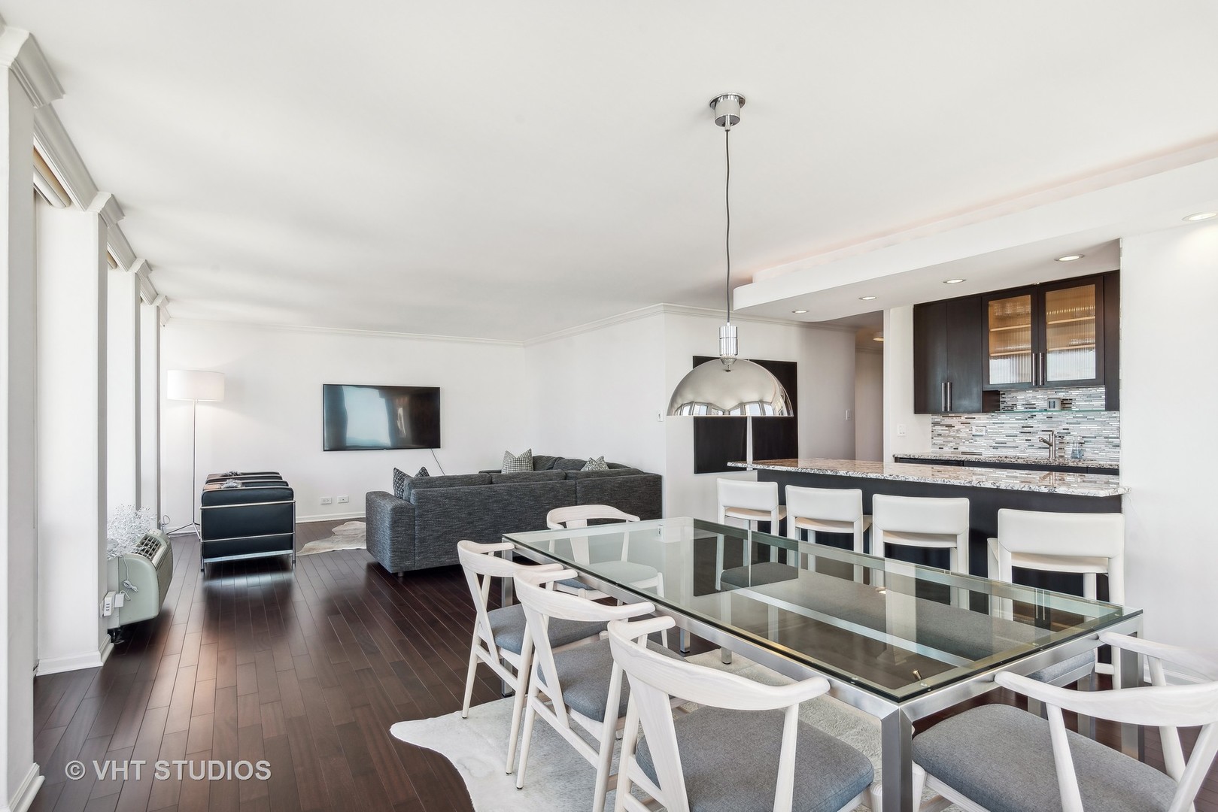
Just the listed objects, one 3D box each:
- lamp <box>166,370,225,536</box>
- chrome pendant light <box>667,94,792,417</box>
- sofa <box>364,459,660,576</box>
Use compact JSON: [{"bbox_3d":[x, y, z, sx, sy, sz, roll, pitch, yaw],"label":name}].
[{"bbox_3d":[-4.581,0.535,6.371,0.520,1.850,0.520,1,-2,-33],"label":"lamp"},{"bbox_3d":[0.448,-0.551,2.127,0.465,1.190,0.465,0,-1,0],"label":"chrome pendant light"},{"bbox_3d":[-1.271,1.016,6.332,2.700,0.840,2.550,0,-2,-33],"label":"sofa"}]

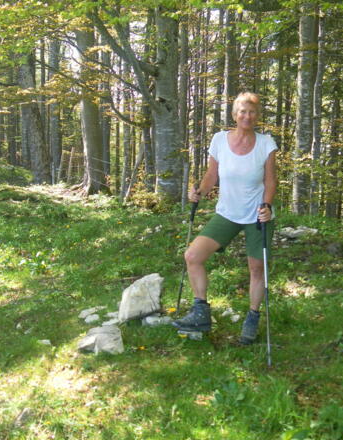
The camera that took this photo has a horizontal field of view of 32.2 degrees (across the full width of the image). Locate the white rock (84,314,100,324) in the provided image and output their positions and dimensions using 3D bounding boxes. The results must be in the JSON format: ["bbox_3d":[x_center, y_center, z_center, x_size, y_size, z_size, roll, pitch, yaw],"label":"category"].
[{"bbox_3d":[-0.583,0.737,4.380,0.108,0.050,0.085,0,9,0],"label":"white rock"}]

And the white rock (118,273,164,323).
[{"bbox_3d":[-0.222,0.575,4.400,0.340,0.350,0.220,-2,10,-12],"label":"white rock"}]

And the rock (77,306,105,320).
[{"bbox_3d":[-0.585,0.685,4.350,0.175,0.060,0.150,0,8,0],"label":"rock"}]

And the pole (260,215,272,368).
[{"bbox_3d":[0.584,0.411,3.665,0.055,0.999,0.060,-2,-8,0],"label":"pole"}]

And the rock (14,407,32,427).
[{"bbox_3d":[-0.728,0.966,2.920,0.075,0.055,0.100,0,8,0],"label":"rock"}]

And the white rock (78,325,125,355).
[{"bbox_3d":[-0.455,0.772,3.850,0.290,0.115,0.250,0,8,0],"label":"white rock"}]

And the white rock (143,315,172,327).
[{"bbox_3d":[-0.098,0.714,4.220,0.210,0.055,0.130,0,8,0],"label":"white rock"}]

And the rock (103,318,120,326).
[{"bbox_3d":[-0.438,0.748,4.330,0.130,0.045,0.090,0,9,0],"label":"rock"}]

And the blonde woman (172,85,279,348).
[{"bbox_3d":[0.355,-0.020,3.870,0.660,1.630,0.500,2,9,9],"label":"blonde woman"}]

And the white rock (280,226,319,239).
[{"bbox_3d":[1.450,0.142,6.800,0.430,0.100,0.280,0,8,0],"label":"white rock"}]

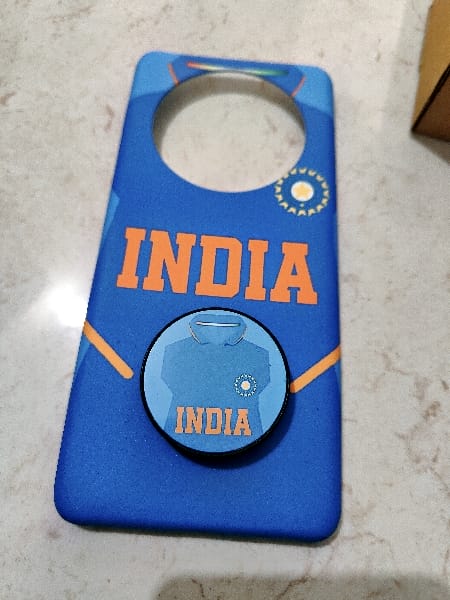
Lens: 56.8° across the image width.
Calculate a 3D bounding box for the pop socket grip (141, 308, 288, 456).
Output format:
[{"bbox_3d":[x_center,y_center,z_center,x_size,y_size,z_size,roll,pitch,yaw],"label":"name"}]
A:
[{"bbox_3d":[-0.003,0.023,0.117,0.040,0.010,0.040,5,71,-1],"label":"pop socket grip"}]

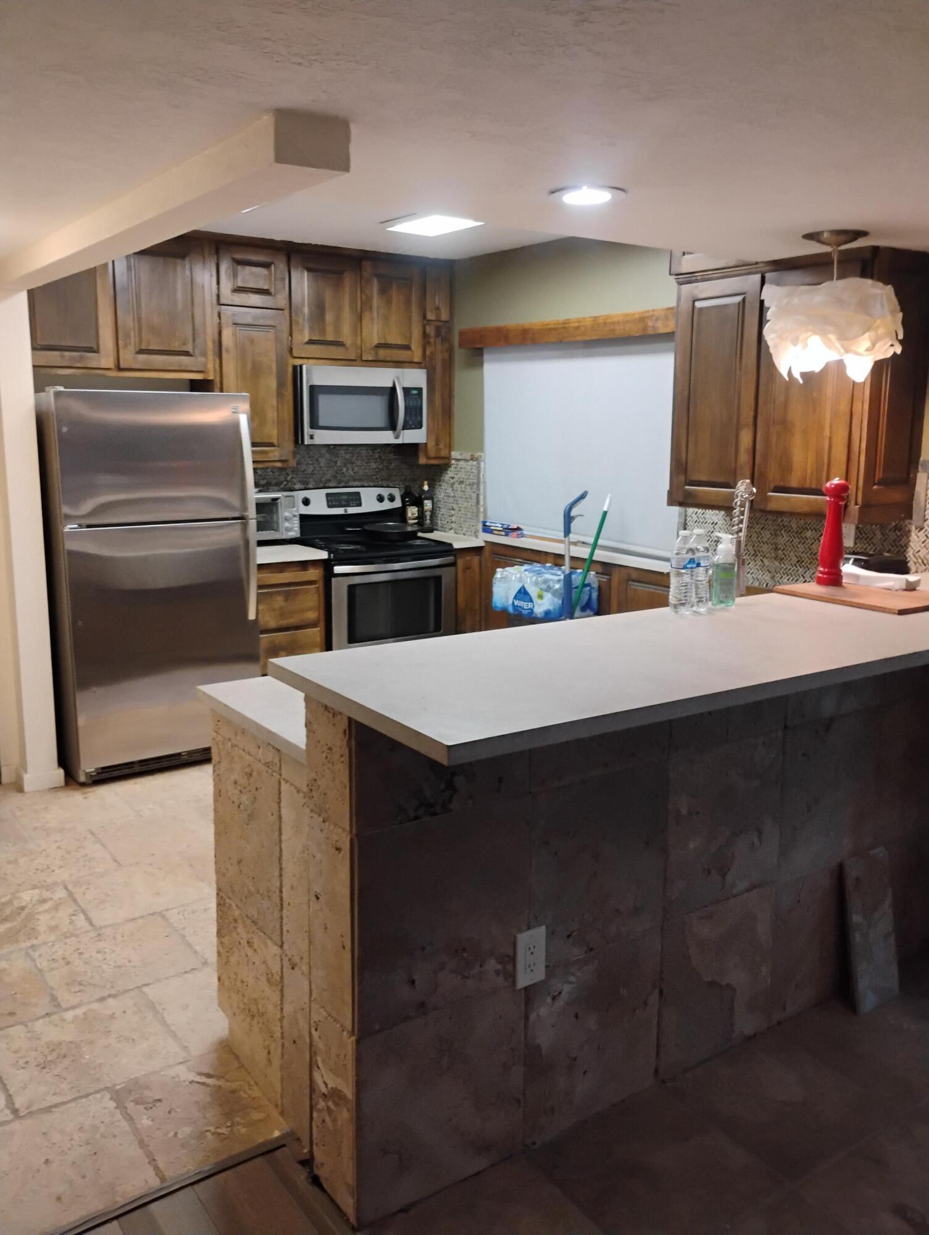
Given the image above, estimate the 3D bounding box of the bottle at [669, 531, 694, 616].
[{"bbox_3d":[0.572,-0.116,2.612,0.065,0.208,0.065,-7,12,-34],"label":"bottle"}]

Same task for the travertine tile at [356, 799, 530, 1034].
[{"bbox_3d":[-0.039,0.573,1.964,0.400,0.408,0.018,-7,13,-34],"label":"travertine tile"}]

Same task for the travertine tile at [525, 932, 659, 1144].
[{"bbox_3d":[0.301,0.952,2.308,0.413,0.419,0.015,-7,13,-34],"label":"travertine tile"}]

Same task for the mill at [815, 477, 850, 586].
[{"bbox_3d":[1.129,-0.265,3.057,0.080,0.317,0.080,-7,13,-34],"label":"mill"}]

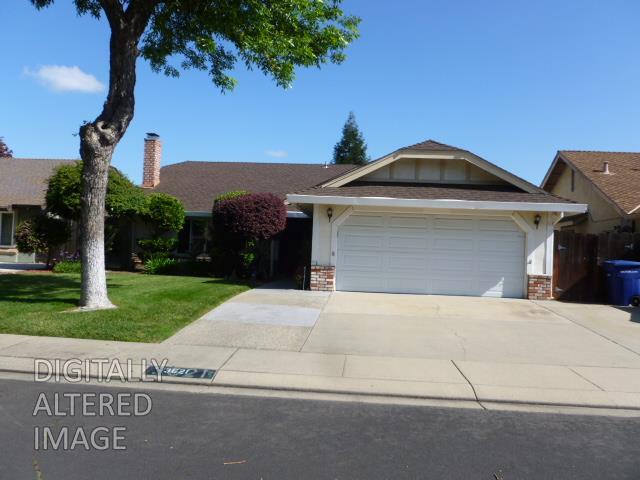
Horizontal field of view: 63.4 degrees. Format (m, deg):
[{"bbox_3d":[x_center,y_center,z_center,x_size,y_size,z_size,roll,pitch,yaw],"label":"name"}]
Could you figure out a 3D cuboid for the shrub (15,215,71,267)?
[{"bbox_3d":[-9.434,0.017,17.600,1.900,1.800,1.600,1,0,5],"label":"shrub"}]

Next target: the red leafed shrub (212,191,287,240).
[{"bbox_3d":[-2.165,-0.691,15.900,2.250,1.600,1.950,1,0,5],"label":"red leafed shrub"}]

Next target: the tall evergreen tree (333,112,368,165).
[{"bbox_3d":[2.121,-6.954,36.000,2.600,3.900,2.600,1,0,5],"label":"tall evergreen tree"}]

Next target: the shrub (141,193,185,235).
[{"bbox_3d":[-5.476,-0.921,18.000,1.550,1.500,1.450,1,0,5],"label":"shrub"}]

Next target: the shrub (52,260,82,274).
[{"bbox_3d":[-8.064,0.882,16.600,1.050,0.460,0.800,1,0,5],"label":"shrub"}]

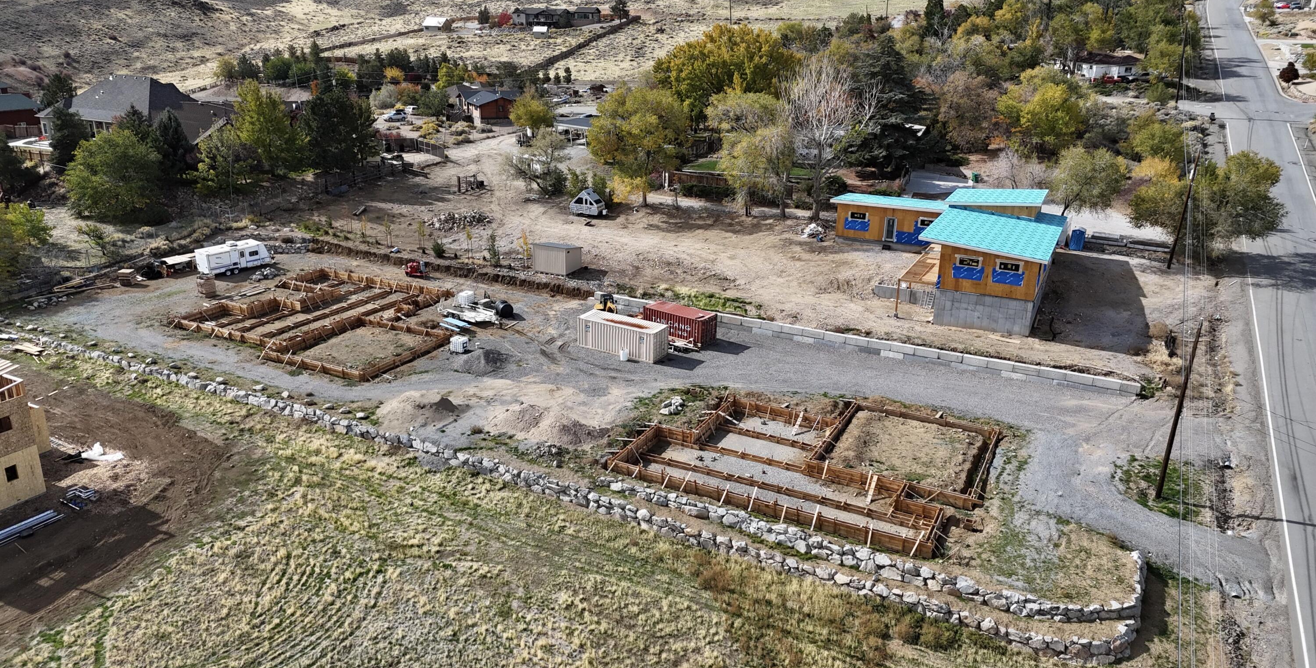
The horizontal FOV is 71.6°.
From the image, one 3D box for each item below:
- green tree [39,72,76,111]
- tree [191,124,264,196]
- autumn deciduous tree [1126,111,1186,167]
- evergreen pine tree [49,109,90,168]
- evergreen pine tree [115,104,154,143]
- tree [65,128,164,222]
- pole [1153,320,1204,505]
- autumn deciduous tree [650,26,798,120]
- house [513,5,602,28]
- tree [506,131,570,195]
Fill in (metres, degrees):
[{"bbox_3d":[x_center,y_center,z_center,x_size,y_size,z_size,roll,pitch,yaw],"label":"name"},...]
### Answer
[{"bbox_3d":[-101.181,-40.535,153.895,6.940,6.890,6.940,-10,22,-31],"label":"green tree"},{"bbox_3d":[-58.620,-23.744,124.314,9.630,9.330,9.340,1,20,0],"label":"tree"},{"bbox_3d":[60.613,-23.476,110.915,7.120,6.770,7.120,11,21,26],"label":"autumn deciduous tree"},{"bbox_3d":[-91.198,-30.388,141.500,6.410,9.280,6.220,1,20,0],"label":"evergreen pine tree"},{"bbox_3d":[-72.082,-27.412,125.683,5.520,8.220,5.520,-9,21,-28],"label":"evergreen pine tree"},{"bbox_3d":[-65.328,-19.060,109.263,10.600,10.567,10.600,0,19,0],"label":"tree"},{"bbox_3d":[29.811,4.537,52.185,0.350,11.356,0.350,2,19,-1],"label":"pole"},{"bbox_3d":[11.102,-41.631,149.295,23.720,16.880,20.160,3,19,4],"label":"autumn deciduous tree"},{"bbox_3d":[-36.893,-118.584,340.383,30.500,7.400,15.000,4,19,7],"label":"house"},{"bbox_3d":[-15.492,-22.160,118.022,8.090,8.070,7.850,1,20,0],"label":"tree"}]

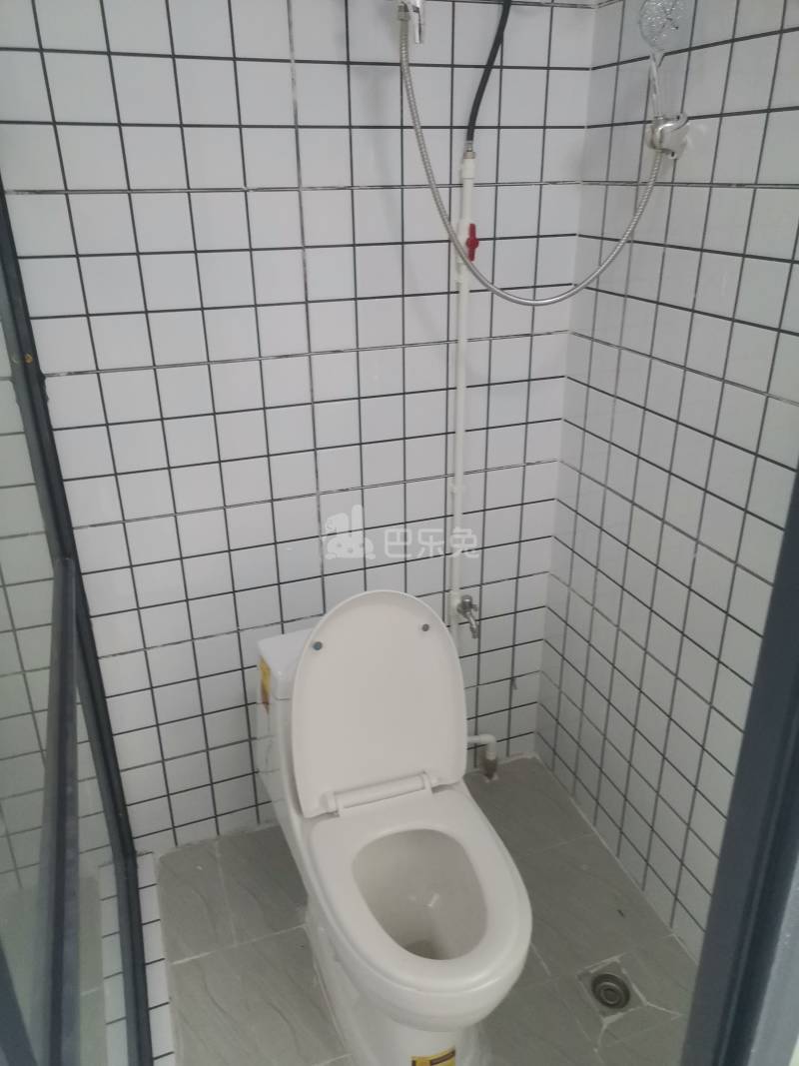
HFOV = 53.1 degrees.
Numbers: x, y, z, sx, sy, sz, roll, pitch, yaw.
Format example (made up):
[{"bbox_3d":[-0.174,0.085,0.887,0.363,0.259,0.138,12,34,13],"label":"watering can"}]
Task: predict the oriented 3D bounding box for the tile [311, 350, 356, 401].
[{"bbox_3d":[-0.133,-0.322,1.637,0.097,0.097,0.010,-9,26,-18],"label":"tile"}]

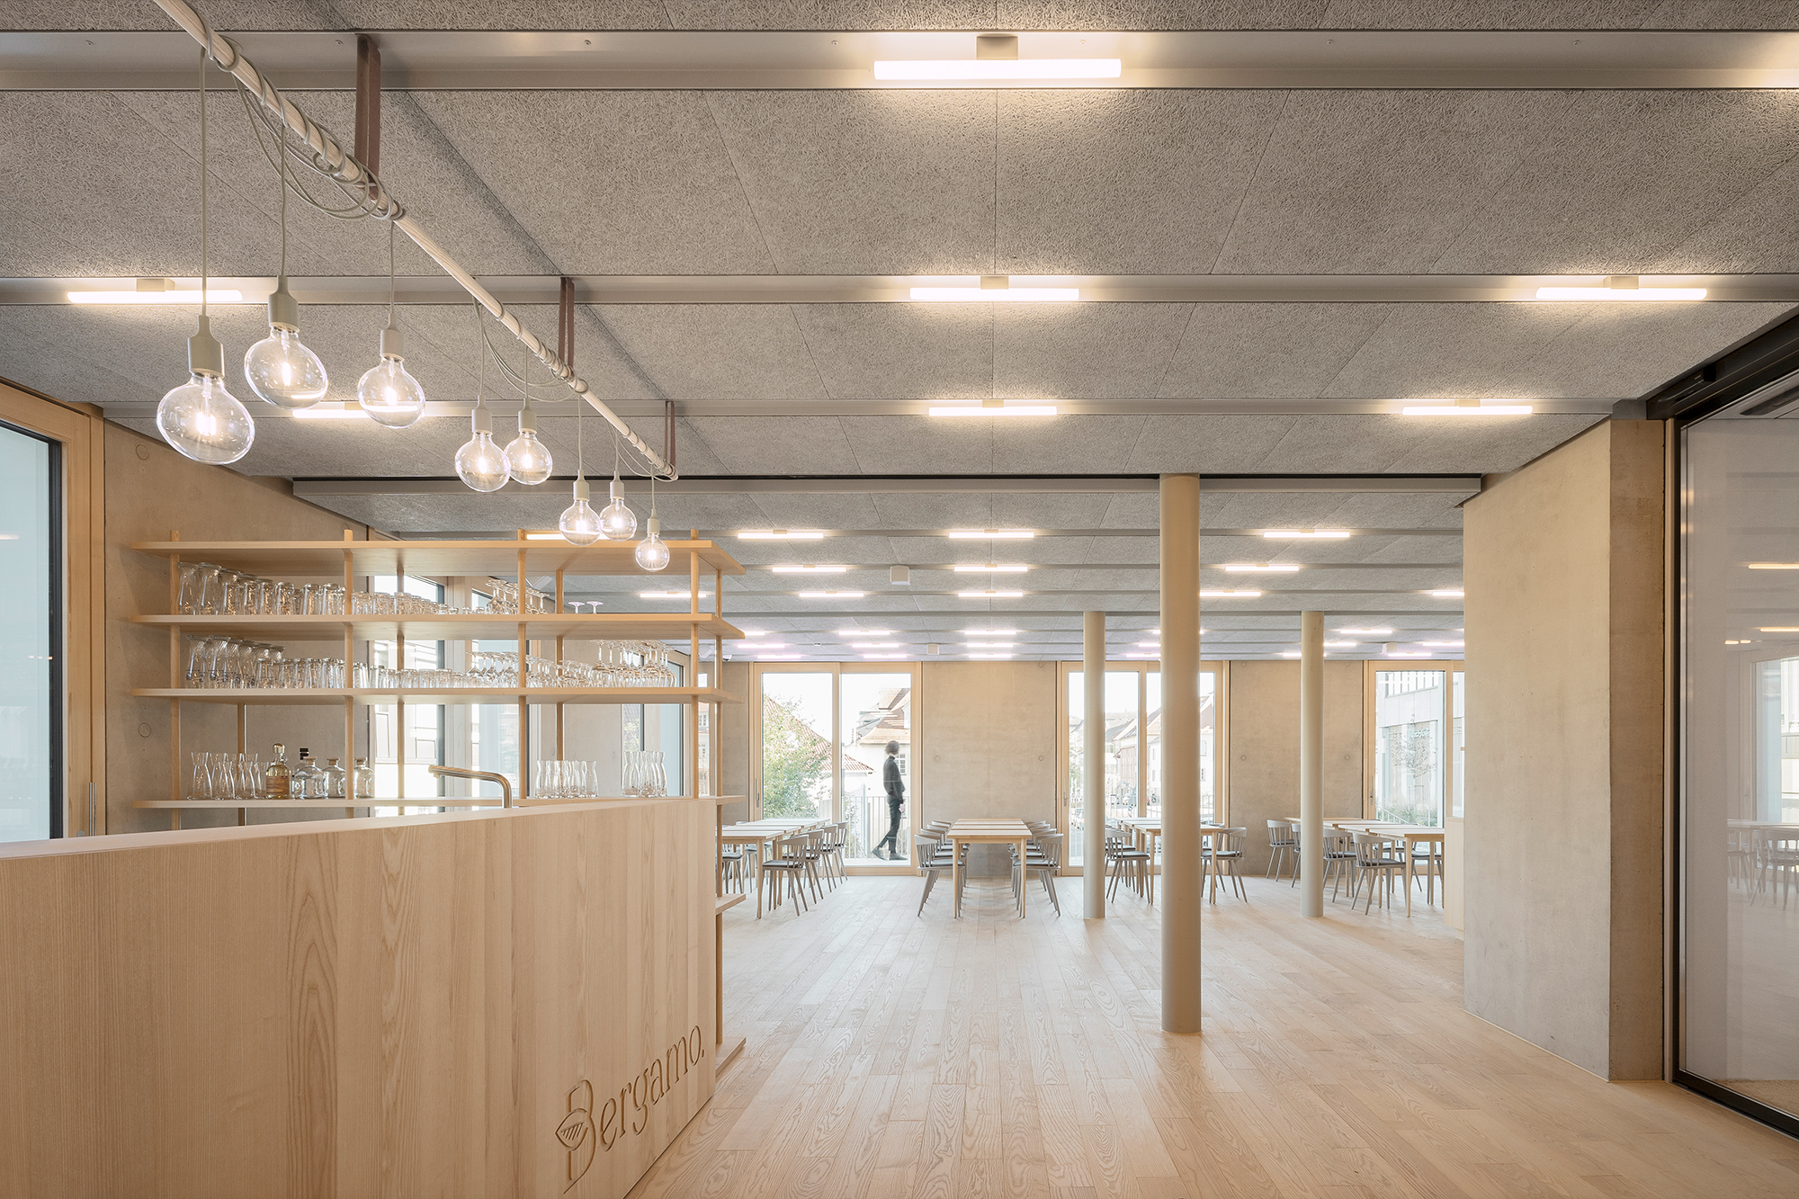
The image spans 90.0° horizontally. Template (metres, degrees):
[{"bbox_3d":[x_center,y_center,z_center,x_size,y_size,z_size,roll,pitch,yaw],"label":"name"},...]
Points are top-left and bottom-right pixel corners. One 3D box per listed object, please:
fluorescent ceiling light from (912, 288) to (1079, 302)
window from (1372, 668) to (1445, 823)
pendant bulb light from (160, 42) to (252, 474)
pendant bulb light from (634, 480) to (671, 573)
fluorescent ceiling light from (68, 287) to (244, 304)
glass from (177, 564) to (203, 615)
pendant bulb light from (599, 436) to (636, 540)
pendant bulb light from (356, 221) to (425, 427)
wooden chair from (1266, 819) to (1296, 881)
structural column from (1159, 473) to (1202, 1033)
[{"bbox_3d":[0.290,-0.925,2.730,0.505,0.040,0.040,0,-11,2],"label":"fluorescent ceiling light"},{"bbox_3d":[6.480,2.080,11.450,1.000,2.350,0.120,0,0,0],"label":"window"},{"bbox_3d":[-1.103,-0.554,1.430,0.125,0.655,0.125,0,0,0],"label":"pendant bulb light"},{"bbox_3d":[-0.938,-0.291,3.420,0.127,0.365,0.127,0,-11,2],"label":"pendant bulb light"},{"bbox_3d":[-2.207,-0.902,2.667,0.510,0.055,0.045,0,0,0],"label":"fluorescent ceiling light"},{"bbox_3d":[-2.838,-0.037,3.600,0.078,0.210,0.078,0,-6,0],"label":"glass"},{"bbox_3d":[-0.970,-0.381,3.100,0.127,0.360,0.127,0,-11,2],"label":"pendant bulb light"},{"bbox_3d":[-1.063,-0.579,1.880,0.125,0.425,0.125,0,0,0],"label":"pendant bulb light"},{"bbox_3d":[4.904,3.167,11.350,0.530,0.760,0.520,0,-6,0],"label":"wooden chair"},{"bbox_3d":[1.385,0.750,4.440,0.194,2.720,0.194,0,0,0],"label":"structural column"}]

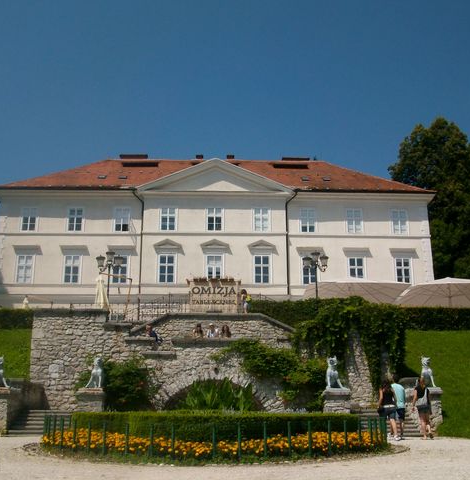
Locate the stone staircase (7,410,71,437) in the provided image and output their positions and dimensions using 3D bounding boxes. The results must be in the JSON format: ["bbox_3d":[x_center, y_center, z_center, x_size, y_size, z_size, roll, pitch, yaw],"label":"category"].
[{"bbox_3d":[-5.888,5.810,20.089,2.100,0.780,2.000,0,-15,0],"label":"stone staircase"}]

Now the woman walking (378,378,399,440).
[{"bbox_3d":[4.073,4.498,16.805,0.480,1.620,0.400,0,-15,0],"label":"woman walking"}]

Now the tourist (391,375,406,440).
[{"bbox_3d":[4.412,4.518,17.010,0.460,1.720,0.400,-6,-16,21],"label":"tourist"}]

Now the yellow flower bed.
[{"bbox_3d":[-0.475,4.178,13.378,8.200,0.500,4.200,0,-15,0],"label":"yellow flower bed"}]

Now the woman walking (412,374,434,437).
[{"bbox_3d":[5.037,4.518,16.902,0.520,1.640,0.440,2,-15,-8],"label":"woman walking"}]

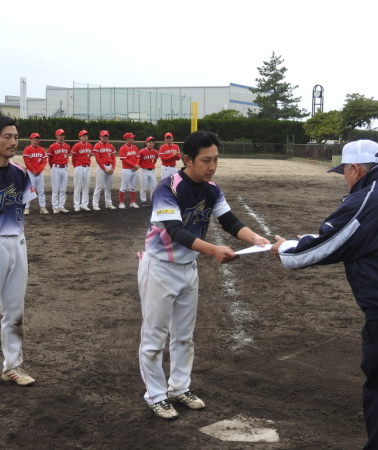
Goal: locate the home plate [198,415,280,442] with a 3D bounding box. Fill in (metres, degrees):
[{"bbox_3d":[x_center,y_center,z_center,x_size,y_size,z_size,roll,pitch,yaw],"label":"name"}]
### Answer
[{"bbox_3d":[0.350,1.158,4.361,0.432,0.030,0.432,-5,8,-42],"label":"home plate"}]

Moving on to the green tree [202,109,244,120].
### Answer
[{"bbox_3d":[3.164,-8.745,74.488,4.200,4.710,4.200,1,6,0],"label":"green tree"}]

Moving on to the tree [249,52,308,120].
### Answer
[{"bbox_3d":[8.625,-11.643,76.182,5.500,10.230,5.500,1,6,0],"label":"tree"}]

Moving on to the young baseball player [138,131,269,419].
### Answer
[{"bbox_3d":[0.067,0.293,4.568,0.660,1.670,0.500,5,8,37],"label":"young baseball player"}]

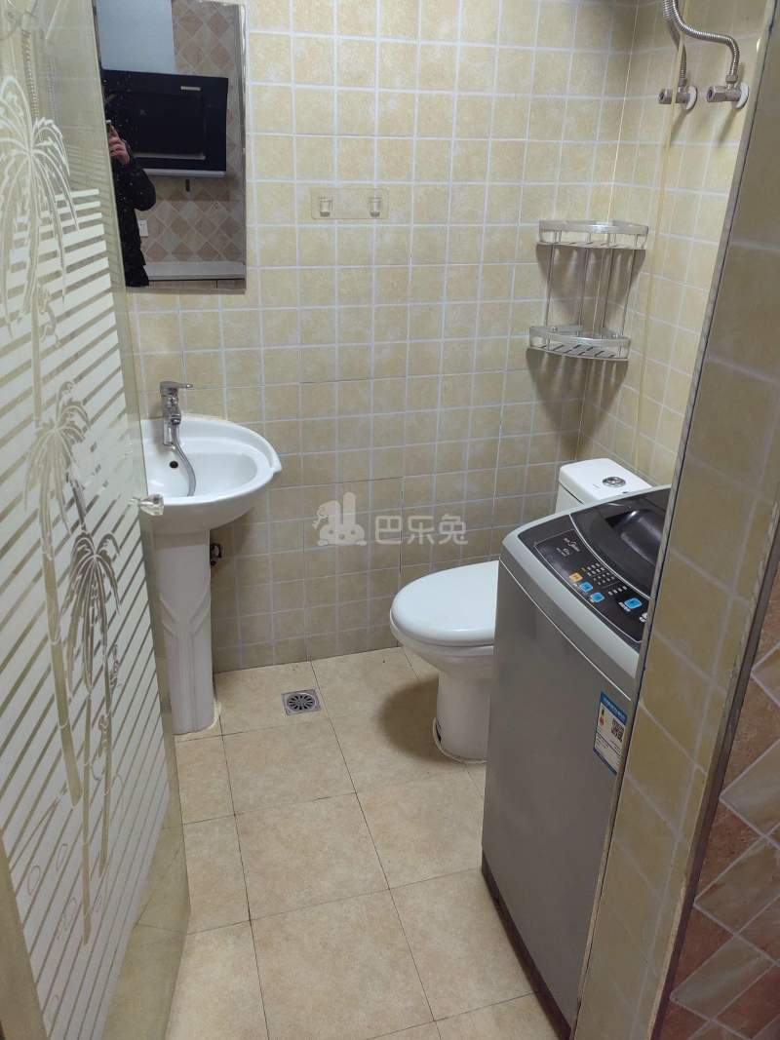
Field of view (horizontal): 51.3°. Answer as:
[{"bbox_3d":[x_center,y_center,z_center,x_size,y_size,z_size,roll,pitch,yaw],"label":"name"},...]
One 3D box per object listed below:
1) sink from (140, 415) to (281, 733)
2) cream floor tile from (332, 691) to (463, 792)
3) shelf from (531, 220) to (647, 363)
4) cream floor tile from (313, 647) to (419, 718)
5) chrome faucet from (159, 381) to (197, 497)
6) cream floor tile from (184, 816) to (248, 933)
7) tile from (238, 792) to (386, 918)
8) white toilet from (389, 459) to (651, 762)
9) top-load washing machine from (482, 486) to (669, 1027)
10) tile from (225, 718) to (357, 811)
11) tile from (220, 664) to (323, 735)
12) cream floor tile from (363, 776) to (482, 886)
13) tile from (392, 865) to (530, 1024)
[{"bbox_3d":[-0.510,0.199,2.060,0.447,0.816,0.450,-6,26,-15],"label":"sink"},{"bbox_3d":[0.017,0.613,2.215,0.300,0.010,0.300,-6,26,-15],"label":"cream floor tile"},{"bbox_3d":[0.523,-0.610,2.171,0.205,0.345,0.205,-6,26,-15],"label":"shelf"},{"bbox_3d":[-0.061,0.487,2.442,0.300,0.010,0.279,-6,26,-15],"label":"cream floor tile"},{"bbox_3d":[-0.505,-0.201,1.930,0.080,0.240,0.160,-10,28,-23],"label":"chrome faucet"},{"bbox_3d":[-0.474,0.791,1.778,0.300,0.010,0.299,-6,26,-15],"label":"cream floor tile"},{"bbox_3d":[-0.189,0.769,1.875,0.300,0.010,0.300,-6,26,-15],"label":"tile"},{"bbox_3d":[0.324,0.246,2.151,0.667,0.700,0.370,-6,26,-15],"label":"white toilet"},{"bbox_3d":[0.506,0.450,1.502,0.525,0.920,0.500,-6,26,-15],"label":"top-load washing machine"},{"bbox_3d":[-0.269,0.637,2.114,0.300,0.010,0.299,-6,26,-15],"label":"tile"},{"bbox_3d":[-0.349,0.516,2.364,0.300,0.010,0.279,-6,26,-15],"label":"tile"},{"bbox_3d":[0.101,0.739,1.954,0.300,0.010,0.300,-6,26,-15],"label":"cream floor tile"},{"bbox_3d":[0.185,0.857,1.676,0.300,0.010,0.299,-6,26,-15],"label":"tile"}]

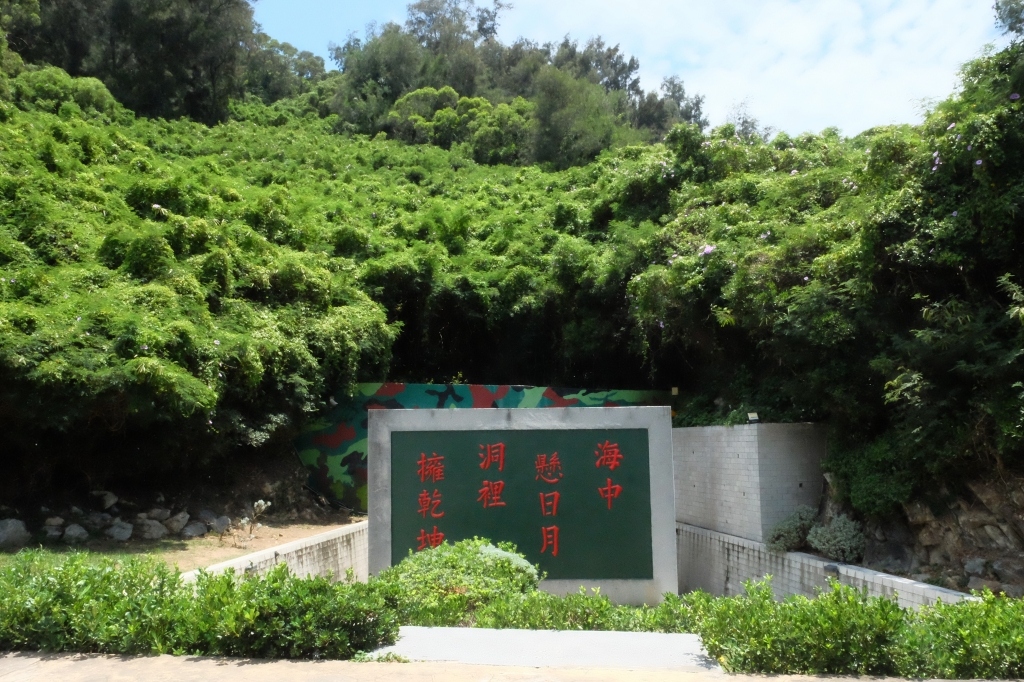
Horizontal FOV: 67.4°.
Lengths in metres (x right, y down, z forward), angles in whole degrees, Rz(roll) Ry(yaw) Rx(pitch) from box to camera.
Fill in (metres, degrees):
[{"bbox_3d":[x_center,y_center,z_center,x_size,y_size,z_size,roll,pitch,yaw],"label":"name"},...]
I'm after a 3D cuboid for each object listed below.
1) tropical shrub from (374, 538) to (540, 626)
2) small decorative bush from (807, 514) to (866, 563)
[{"bbox_3d":[-0.520,2.220,7.250,1.520,0.700,1.050,0,-8,0],"label":"tropical shrub"},{"bbox_3d":[4.600,2.800,10.900,0.820,0.680,0.780,0,-8,0],"label":"small decorative bush"}]

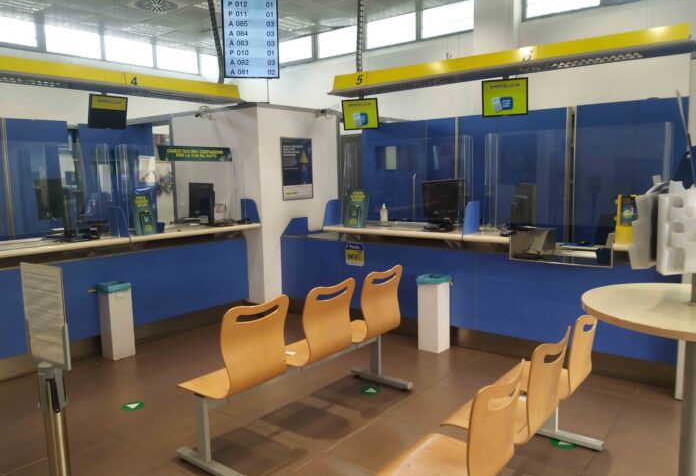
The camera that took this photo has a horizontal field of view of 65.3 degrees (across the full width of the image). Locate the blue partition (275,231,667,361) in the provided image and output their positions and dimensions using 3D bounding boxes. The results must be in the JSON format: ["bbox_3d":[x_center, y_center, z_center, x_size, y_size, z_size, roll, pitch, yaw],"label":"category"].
[{"bbox_3d":[0.765,0.426,4.856,3.782,0.713,0.060,4,9,38],"label":"blue partition"}]

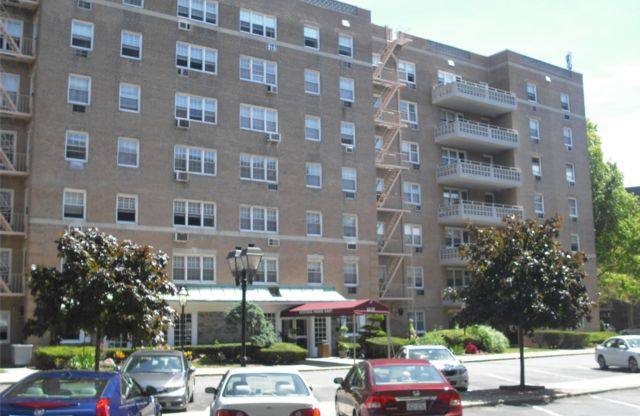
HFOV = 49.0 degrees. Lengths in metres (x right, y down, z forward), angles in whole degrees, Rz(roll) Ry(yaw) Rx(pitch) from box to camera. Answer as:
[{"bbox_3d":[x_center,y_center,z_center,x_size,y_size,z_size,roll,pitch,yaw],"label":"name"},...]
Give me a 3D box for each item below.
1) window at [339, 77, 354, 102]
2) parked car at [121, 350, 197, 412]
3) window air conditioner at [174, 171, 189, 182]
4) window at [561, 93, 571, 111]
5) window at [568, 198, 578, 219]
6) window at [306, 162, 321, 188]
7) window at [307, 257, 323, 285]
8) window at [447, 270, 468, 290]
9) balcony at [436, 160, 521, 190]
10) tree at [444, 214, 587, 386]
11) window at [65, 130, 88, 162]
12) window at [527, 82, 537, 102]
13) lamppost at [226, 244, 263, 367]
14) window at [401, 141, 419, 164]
[{"bbox_3d":[1.711,-7.314,43.595,1.057,1.431,0.150,5,-11,-33],"label":"window"},{"bbox_3d":[-4.300,4.486,18.600,1.780,1.440,4.500,0,-10,-8],"label":"parked car"},{"bbox_3d":[-7.133,-1.568,36.018,0.663,0.474,0.450,5,-11,-33],"label":"window air conditioner"},{"bbox_3d":[18.910,-8.200,54.210,0.950,1.360,0.150,5,-11,-32],"label":"window"},{"bbox_3d":[19.460,-0.003,54.016,0.984,1.418,0.150,5,-11,-33],"label":"window"},{"bbox_3d":[-0.334,-1.831,39.848,1.041,1.388,0.150,5,-11,-33],"label":"window"},{"bbox_3d":[-0.292,3.663,39.859,1.063,1.384,0.150,5,-11,-33],"label":"window"},{"bbox_3d":[9.459,4.855,47.881,2.044,1.402,0.150,5,-11,-33],"label":"window"},{"bbox_3d":[11.130,-2.176,48.900,5.975,1.086,2.169,5,-11,-33],"label":"balcony"},{"bbox_3d":[6.202,2.892,21.842,4.462,5.159,4.462,-1,-9,0],"label":"tree"},{"bbox_3d":[-11.565,-2.915,33.522,1.038,1.418,0.150,5,-11,-33],"label":"window"},{"bbox_3d":[16.071,-8.628,53.264,1.025,1.397,0.150,5,-11,-33],"label":"window"},{"bbox_3d":[-1.616,2.639,15.200,0.400,3.726,1.000,5,-11,-33],"label":"lamppost"},{"bbox_3d":[6.098,-3.750,47.496,1.468,1.384,0.150,5,-11,-33],"label":"window"}]

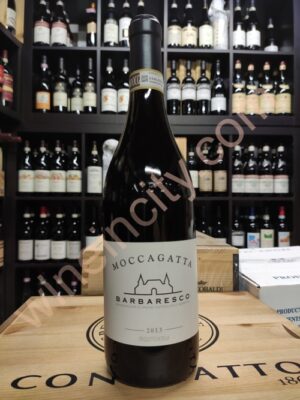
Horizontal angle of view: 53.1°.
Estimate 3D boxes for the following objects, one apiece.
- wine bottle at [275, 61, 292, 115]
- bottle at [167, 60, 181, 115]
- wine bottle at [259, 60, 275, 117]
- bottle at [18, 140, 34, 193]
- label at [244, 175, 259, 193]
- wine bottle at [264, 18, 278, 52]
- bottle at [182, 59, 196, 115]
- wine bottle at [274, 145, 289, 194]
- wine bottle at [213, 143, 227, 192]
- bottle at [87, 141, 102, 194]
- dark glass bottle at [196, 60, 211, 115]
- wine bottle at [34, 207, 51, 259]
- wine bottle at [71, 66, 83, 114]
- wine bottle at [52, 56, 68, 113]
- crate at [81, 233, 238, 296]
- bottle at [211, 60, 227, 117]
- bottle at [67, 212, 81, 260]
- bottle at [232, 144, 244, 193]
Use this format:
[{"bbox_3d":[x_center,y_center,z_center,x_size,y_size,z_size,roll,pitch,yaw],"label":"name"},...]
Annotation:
[{"bbox_3d":[0.730,-0.612,1.652,0.081,0.312,0.081,0,0,-2],"label":"wine bottle"},{"bbox_3d":[0.135,-0.612,1.651,0.075,0.312,0.075,0,2,-3],"label":"bottle"},{"bbox_3d":[0.648,-0.612,1.665,0.080,0.306,0.080,0,0,-2],"label":"wine bottle"},{"bbox_3d":[-0.649,-0.164,1.590,0.081,0.296,0.081,0,0,-3],"label":"bottle"},{"bbox_3d":[0.561,-0.086,1.626,0.078,0.099,0.030,0,0,-3],"label":"label"},{"bbox_3d":[0.747,-0.965,1.848,0.079,0.305,0.079,0,2,-3],"label":"wine bottle"},{"bbox_3d":[0.216,-0.613,1.655,0.075,0.312,0.075,0,2,-3],"label":"bottle"},{"bbox_3d":[0.721,-0.160,1.656,0.079,0.290,0.079,0,0,-2],"label":"wine bottle"},{"bbox_3d":[0.395,-0.174,1.700,0.076,0.300,0.076,0,-1,-3],"label":"wine bottle"},{"bbox_3d":[-0.294,-0.165,1.608,0.080,0.297,0.080,0,0,-3],"label":"bottle"},{"bbox_3d":[0.298,-0.613,1.659,0.075,0.312,0.075,0,2,-3],"label":"dark glass bottle"},{"bbox_3d":[-0.572,0.178,1.605,0.080,0.303,0.080,0,0,-2],"label":"wine bottle"},{"bbox_3d":[-0.413,-0.616,1.724,0.075,0.310,0.075,0,2,-3],"label":"wine bottle"},{"bbox_3d":[-0.472,-0.603,1.599,0.075,0.299,0.075,0,0,-3],"label":"wine bottle"},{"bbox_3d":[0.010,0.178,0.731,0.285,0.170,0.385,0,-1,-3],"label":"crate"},{"bbox_3d":[0.376,-0.605,1.640,0.082,0.299,0.082,0,0,-3],"label":"bottle"},{"bbox_3d":[-0.418,0.193,1.650,0.078,0.300,0.078,0,-1,-3],"label":"bottle"},{"bbox_3d":[0.503,-0.169,1.706,0.076,0.289,0.076,0,-1,-3],"label":"bottle"}]

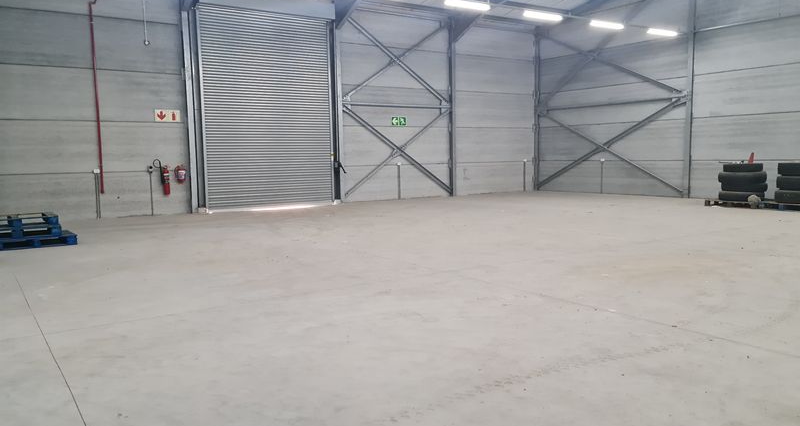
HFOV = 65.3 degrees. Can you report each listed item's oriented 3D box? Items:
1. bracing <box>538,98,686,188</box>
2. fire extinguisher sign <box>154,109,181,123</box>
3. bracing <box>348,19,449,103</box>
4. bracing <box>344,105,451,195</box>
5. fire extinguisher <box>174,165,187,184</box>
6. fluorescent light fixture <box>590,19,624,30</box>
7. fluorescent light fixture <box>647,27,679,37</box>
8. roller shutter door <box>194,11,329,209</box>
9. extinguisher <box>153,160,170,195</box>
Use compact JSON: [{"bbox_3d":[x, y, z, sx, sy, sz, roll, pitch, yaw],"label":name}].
[{"bbox_3d":[6.637,-2.073,20.372,0.150,2.811,5.685,-5,6,-34],"label":"bracing"},{"bbox_3d":[-5.771,-2.408,15.530,0.612,0.284,0.020,-5,6,-34],"label":"fire extinguisher sign"},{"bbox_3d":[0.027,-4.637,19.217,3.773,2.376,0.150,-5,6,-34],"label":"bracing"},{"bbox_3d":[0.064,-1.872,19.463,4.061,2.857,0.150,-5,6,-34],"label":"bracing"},{"bbox_3d":[-5.524,-0.961,15.716,0.277,0.445,0.200,-5,6,-34],"label":"fire extinguisher"},{"bbox_3d":[5.208,-4.702,15.630,1.270,0.120,0.160,-5,6,-34],"label":"fluorescent light fixture"},{"bbox_3d":[7.148,-4.896,16.952,1.270,0.120,0.160,-5,6,-34],"label":"fluorescent light fixture"},{"bbox_3d":[-3.499,-2.731,16.938,3.720,5.195,0.150,-5,6,-34],"label":"roller shutter door"},{"bbox_3d":[-5.897,-0.869,15.466,0.405,0.885,0.200,-5,6,-34],"label":"extinguisher"}]

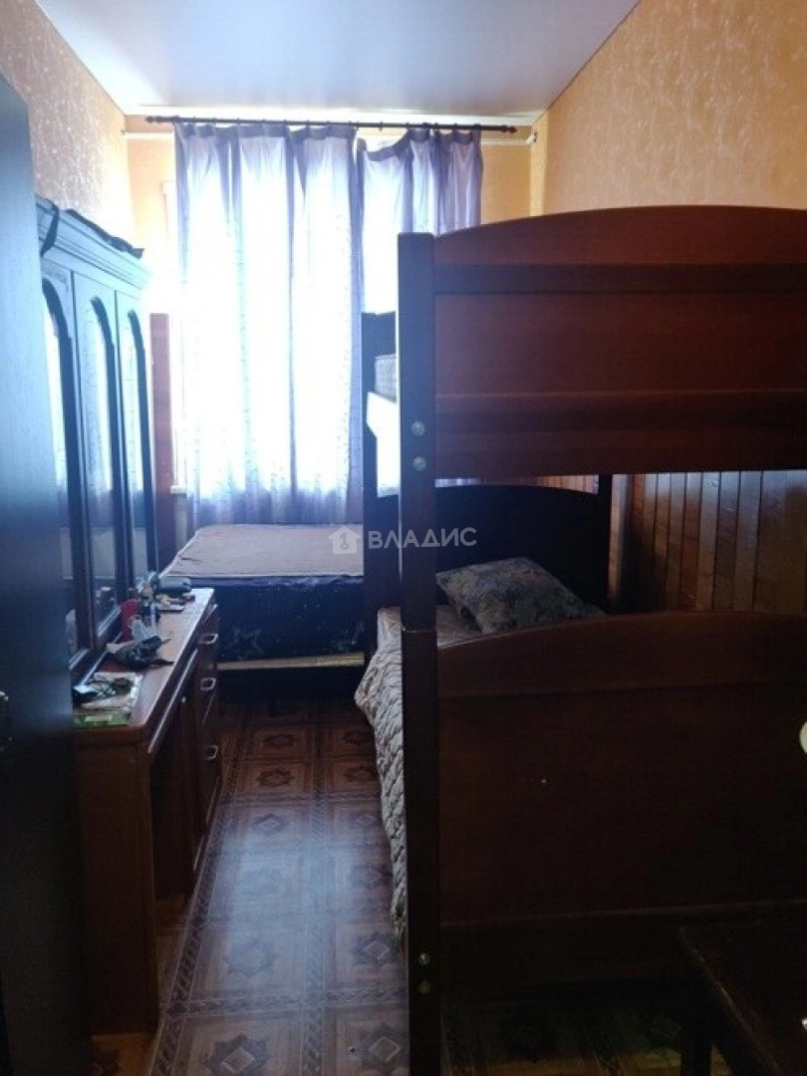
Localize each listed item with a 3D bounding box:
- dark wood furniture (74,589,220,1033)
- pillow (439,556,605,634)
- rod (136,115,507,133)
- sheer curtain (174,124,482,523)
[{"bbox_3d":[-0.881,0.689,2.365,0.490,0.780,1.220,-1,11,-6],"label":"dark wood furniture"},{"bbox_3d":[0.420,0.215,2.926,0.480,0.130,0.400,-6,38,-20],"label":"pillow"},{"bbox_3d":[-0.357,-2.173,4.088,1.942,0.045,0.055,-1,11,-6],"label":"rod"},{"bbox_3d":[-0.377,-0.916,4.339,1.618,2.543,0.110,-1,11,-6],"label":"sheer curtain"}]

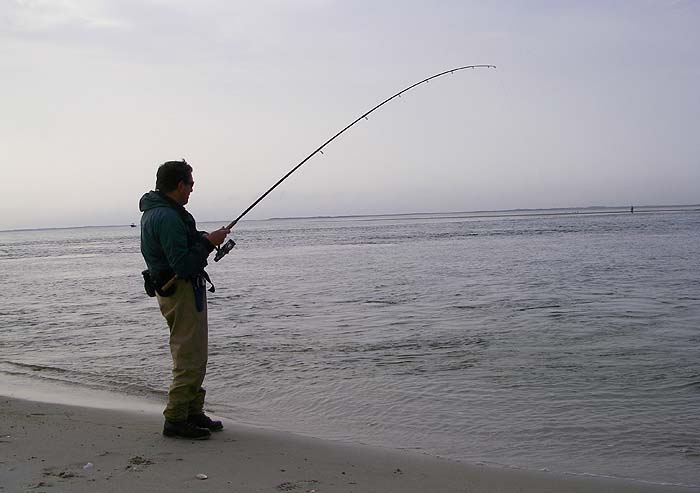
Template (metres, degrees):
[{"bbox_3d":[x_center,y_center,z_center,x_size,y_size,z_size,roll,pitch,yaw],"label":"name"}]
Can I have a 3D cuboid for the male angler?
[{"bbox_3d":[-1.067,0.333,4.970,0.580,1.780,0.540,-3,2,-23],"label":"male angler"}]

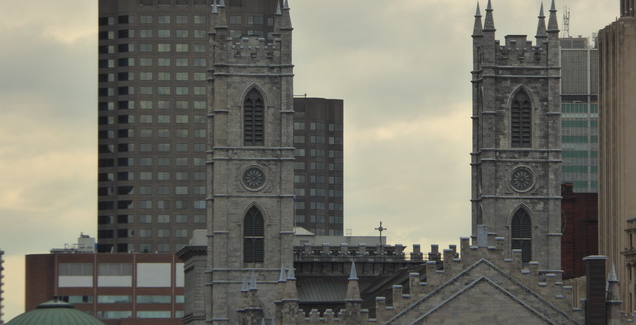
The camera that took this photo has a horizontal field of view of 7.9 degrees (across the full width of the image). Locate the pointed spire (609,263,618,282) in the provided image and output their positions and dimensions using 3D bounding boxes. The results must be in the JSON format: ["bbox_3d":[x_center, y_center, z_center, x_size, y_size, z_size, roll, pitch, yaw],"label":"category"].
[{"bbox_3d":[31.162,11.600,484.384,1.050,2.100,1.050,0,-4,-7],"label":"pointed spire"}]

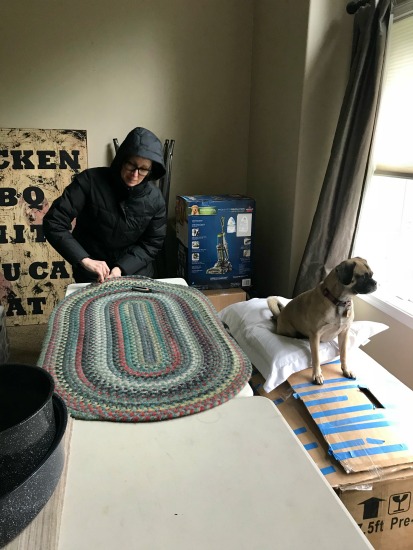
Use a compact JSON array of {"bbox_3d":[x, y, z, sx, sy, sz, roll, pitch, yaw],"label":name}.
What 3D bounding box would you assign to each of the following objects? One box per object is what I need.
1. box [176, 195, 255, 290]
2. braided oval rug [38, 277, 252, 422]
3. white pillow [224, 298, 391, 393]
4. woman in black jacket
[{"bbox_3d":[0.056,-0.227,3.041,0.451,0.585,0.323,-4,16,-16],"label":"box"},{"bbox_3d":[-0.264,0.187,1.784,0.700,0.035,1.310,-2,16,-11],"label":"braided oval rug"},{"bbox_3d":[0.380,0.218,1.784,0.570,0.150,0.540,-5,17,-22],"label":"white pillow"},{"bbox_3d":[-0.570,-0.036,2.468,0.620,1.490,0.520,-5,17,-21],"label":"woman in black jacket"}]

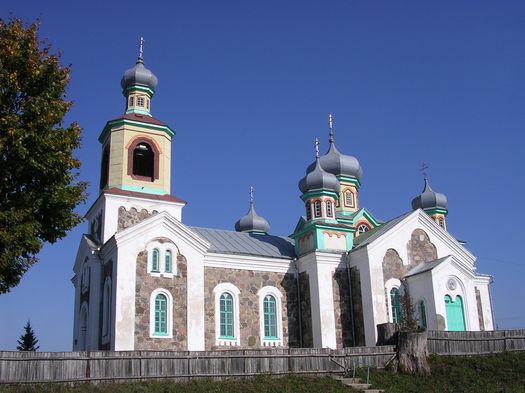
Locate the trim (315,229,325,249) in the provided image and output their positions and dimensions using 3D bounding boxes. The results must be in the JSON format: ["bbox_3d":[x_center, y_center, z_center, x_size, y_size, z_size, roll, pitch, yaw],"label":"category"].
[{"bbox_3d":[3.905,2.849,38.576,0.599,1.428,0.158,8,-21,-27],"label":"trim"}]

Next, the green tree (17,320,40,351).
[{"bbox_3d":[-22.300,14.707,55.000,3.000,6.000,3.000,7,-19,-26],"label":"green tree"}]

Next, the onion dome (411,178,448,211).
[{"bbox_3d":[14.631,0.015,50.567,3.060,2.970,3.060,7,-19,-26],"label":"onion dome"}]

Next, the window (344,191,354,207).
[{"bbox_3d":[7.085,0.114,47.038,0.977,1.491,0.168,8,-21,-27],"label":"window"}]

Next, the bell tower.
[{"bbox_3d":[-9.086,-5.924,42.450,4.725,13.440,4.725,8,-21,-27],"label":"bell tower"}]

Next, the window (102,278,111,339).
[{"bbox_3d":[-9.701,6.968,36.092,0.270,3.735,1.755,7,-19,-26],"label":"window"}]

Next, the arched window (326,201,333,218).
[{"bbox_3d":[4.935,0.917,42.720,0.522,1.278,0.135,7,-19,-26],"label":"arched window"}]

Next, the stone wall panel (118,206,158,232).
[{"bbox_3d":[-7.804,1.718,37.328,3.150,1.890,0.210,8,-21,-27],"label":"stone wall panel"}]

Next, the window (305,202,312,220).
[{"bbox_3d":[3.481,1.100,43.150,0.135,1.278,0.522,7,-19,-26],"label":"window"}]

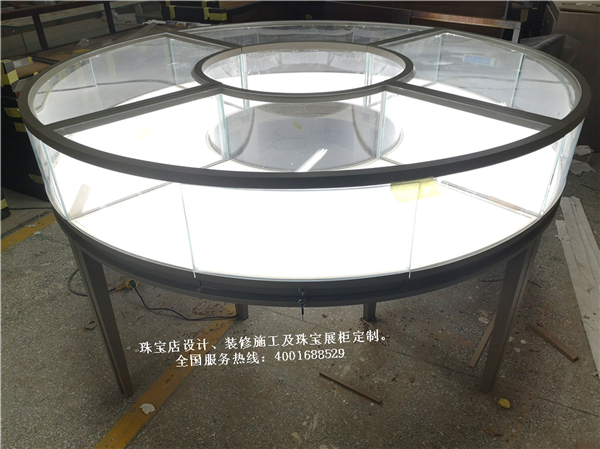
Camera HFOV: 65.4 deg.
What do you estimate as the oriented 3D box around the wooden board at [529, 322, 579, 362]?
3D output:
[{"bbox_3d":[1.026,0.474,1.895,0.035,0.015,0.211,-15,35,-21],"label":"wooden board"}]

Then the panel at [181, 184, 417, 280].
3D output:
[{"bbox_3d":[0.000,0.024,1.037,0.502,0.247,0.041,0,32,1],"label":"panel"}]

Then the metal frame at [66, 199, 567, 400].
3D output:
[{"bbox_3d":[0.021,-0.052,2.035,1.862,0.745,1.862,-1,32,1],"label":"metal frame"}]

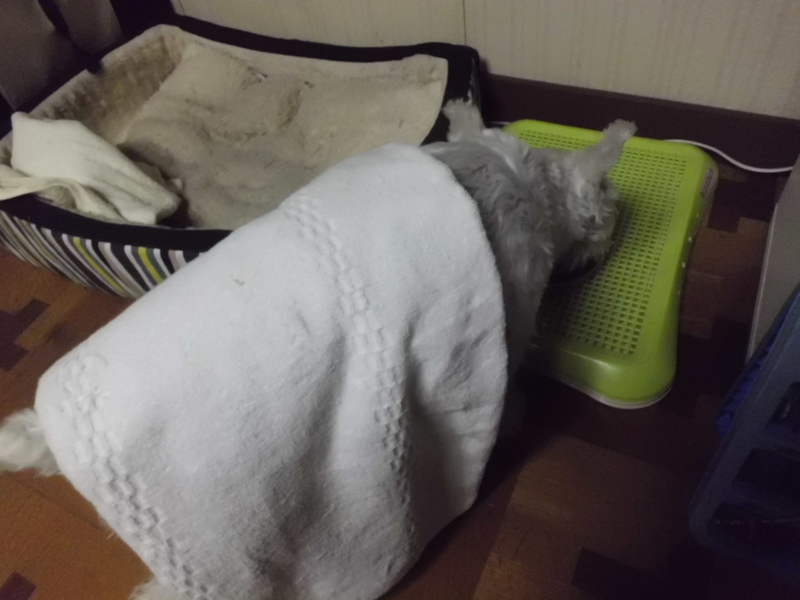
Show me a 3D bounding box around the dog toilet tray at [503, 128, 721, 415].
[{"bbox_3d":[0.236,-0.096,0.854,0.359,0.051,0.475,16,53,21],"label":"dog toilet tray"}]

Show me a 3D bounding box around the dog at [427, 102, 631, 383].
[{"bbox_3d":[0.007,-0.003,0.643,0.640,0.290,0.230,-36,54,-22],"label":"dog"}]

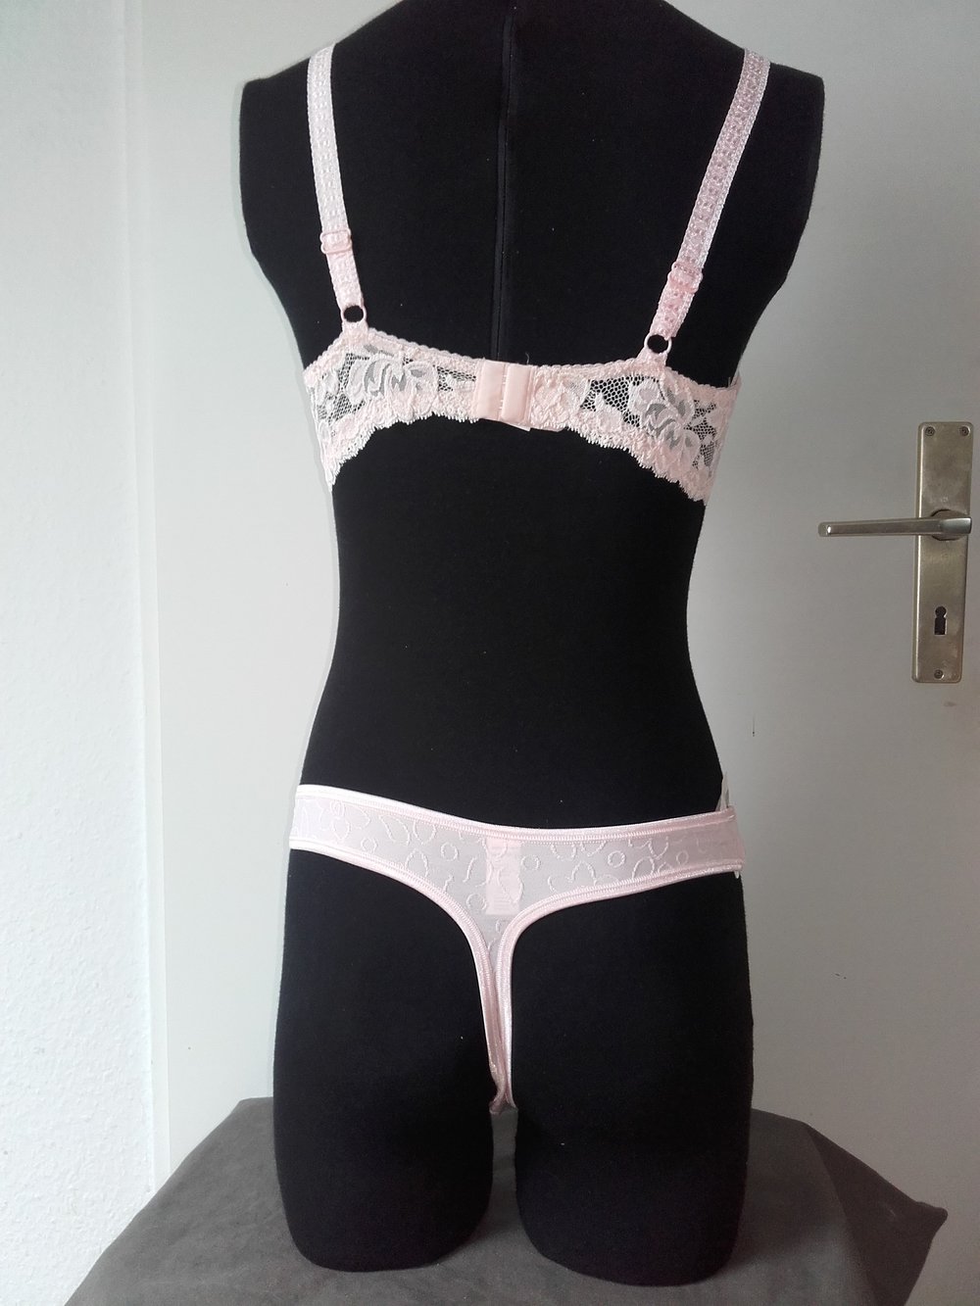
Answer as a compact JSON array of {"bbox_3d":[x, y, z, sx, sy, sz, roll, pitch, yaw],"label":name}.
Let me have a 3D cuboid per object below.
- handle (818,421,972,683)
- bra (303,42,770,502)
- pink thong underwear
[{"bbox_3d":[0.333,-0.083,0.962,0.138,0.219,0.056,0,5,0],"label":"handle"},{"bbox_3d":[0.024,-0.230,0.776,0.292,0.294,0.222,1,5,7],"label":"bra"},{"bbox_3d":[0.018,0.204,0.808,0.307,0.238,0.203,1,5,7],"label":"pink thong underwear"}]

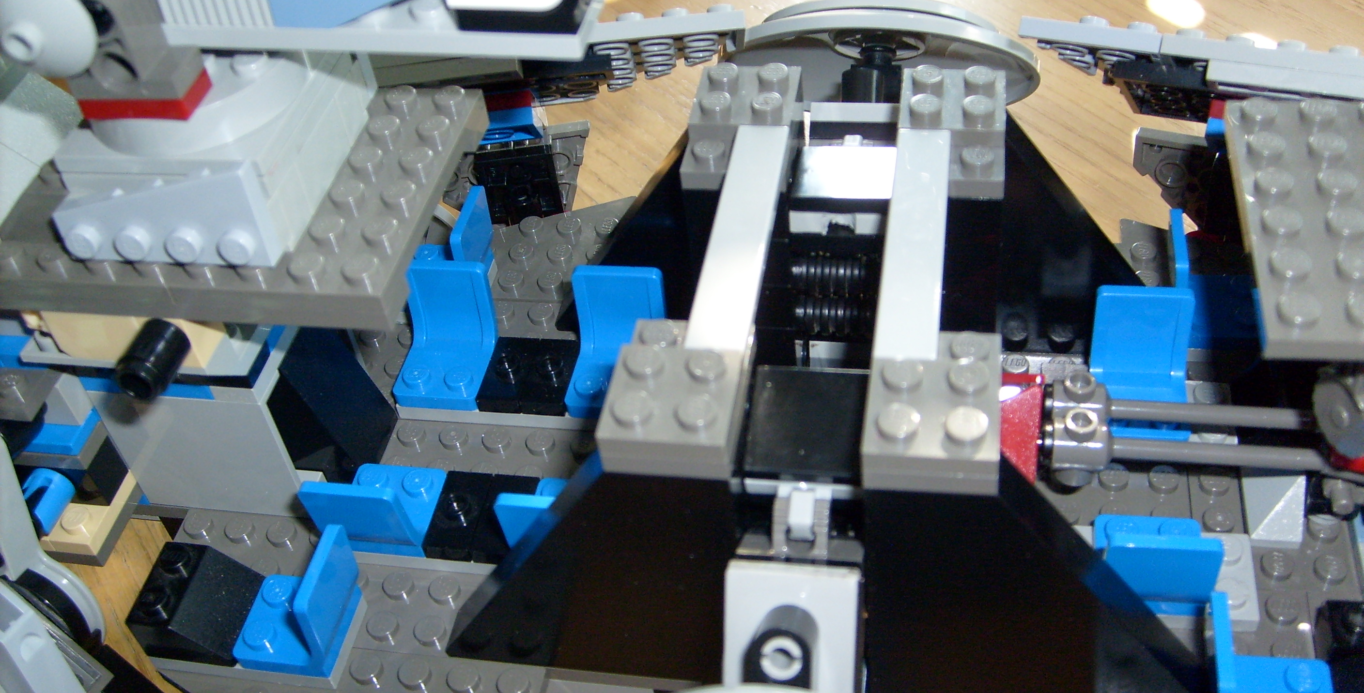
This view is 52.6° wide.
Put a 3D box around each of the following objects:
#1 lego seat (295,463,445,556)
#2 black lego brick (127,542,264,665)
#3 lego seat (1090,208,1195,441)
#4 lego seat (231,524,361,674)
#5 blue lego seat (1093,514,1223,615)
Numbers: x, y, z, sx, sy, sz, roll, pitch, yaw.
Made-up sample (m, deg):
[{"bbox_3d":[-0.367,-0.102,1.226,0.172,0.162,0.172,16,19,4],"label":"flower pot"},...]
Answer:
[{"bbox_3d":[-0.049,0.023,0.221,0.016,0.018,0.019,3,45,12],"label":"lego seat"},{"bbox_3d":[-0.075,0.040,0.214,0.016,0.011,0.016,3,45,12],"label":"black lego brick"},{"bbox_3d":[0.074,0.004,0.221,0.016,0.018,0.019,3,45,12],"label":"lego seat"},{"bbox_3d":[-0.060,0.039,0.213,0.018,0.019,0.016,3,45,11],"label":"lego seat"},{"bbox_3d":[0.068,0.028,0.198,0.016,0.019,0.019,3,45,12],"label":"blue lego seat"}]

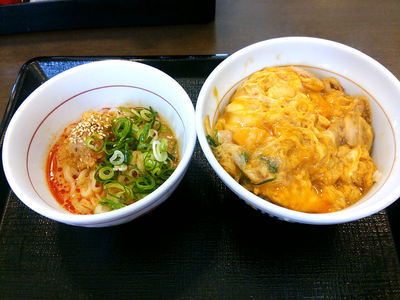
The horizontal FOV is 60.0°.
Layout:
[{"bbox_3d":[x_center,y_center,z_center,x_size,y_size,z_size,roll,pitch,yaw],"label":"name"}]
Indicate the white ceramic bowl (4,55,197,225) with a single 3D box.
[{"bbox_3d":[-0.073,0.005,0.289,0.142,0.075,0.142,-1,60,1],"label":"white ceramic bowl"}]

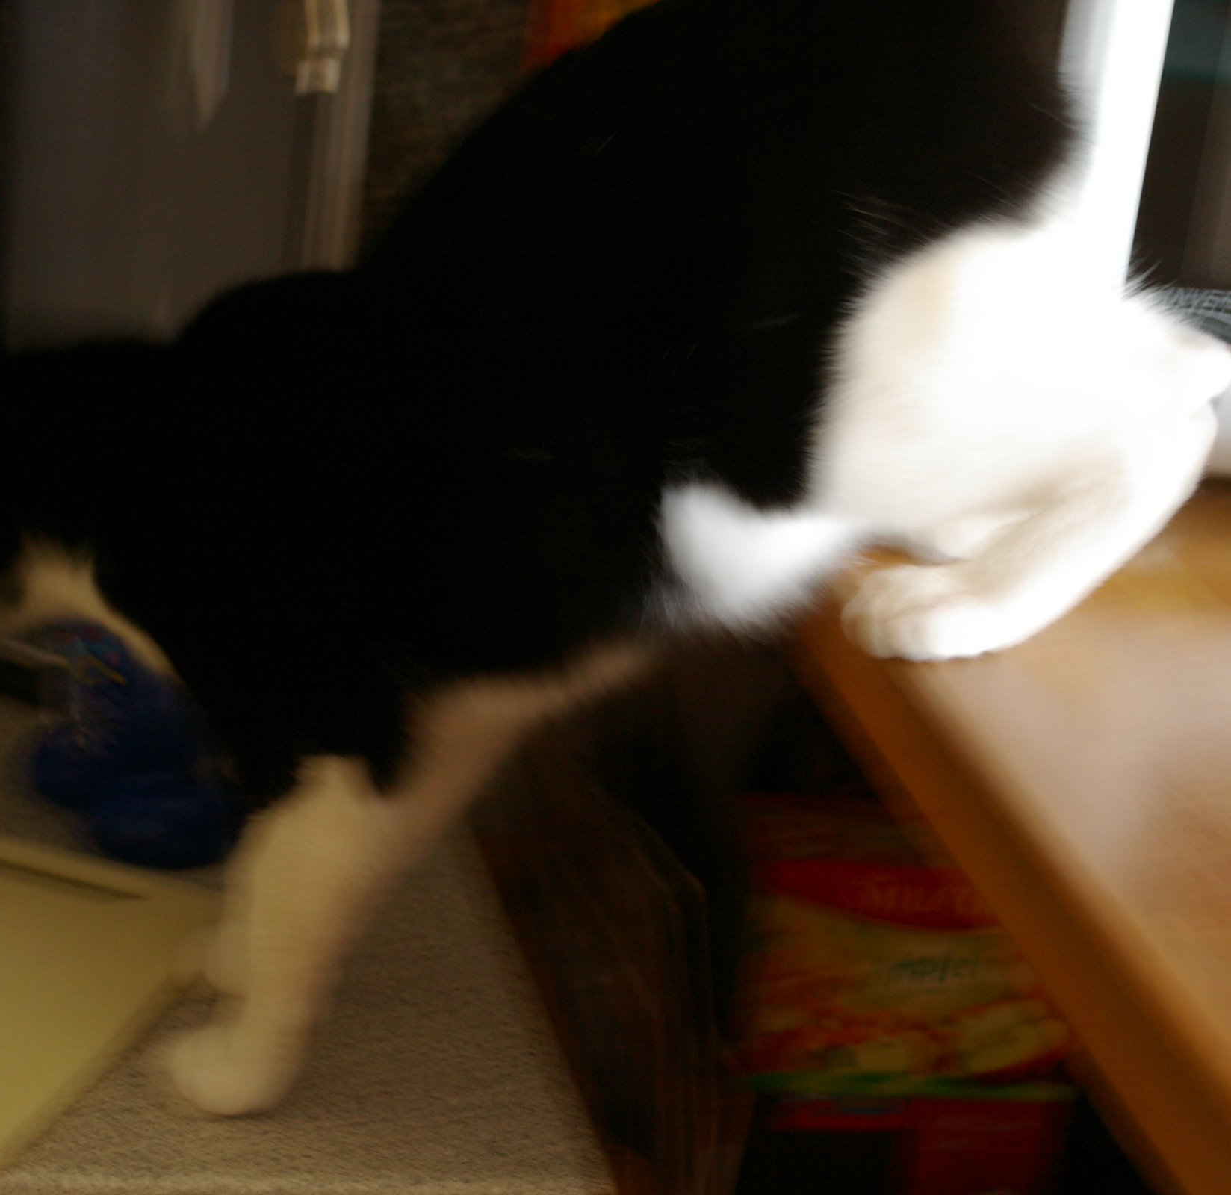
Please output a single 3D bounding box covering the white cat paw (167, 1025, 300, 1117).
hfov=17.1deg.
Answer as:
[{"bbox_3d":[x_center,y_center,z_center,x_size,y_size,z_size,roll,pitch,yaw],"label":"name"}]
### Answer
[{"bbox_3d":[-0.124,0.153,1.320,0.043,0.029,0.033,-5,26,-26],"label":"white cat paw"}]

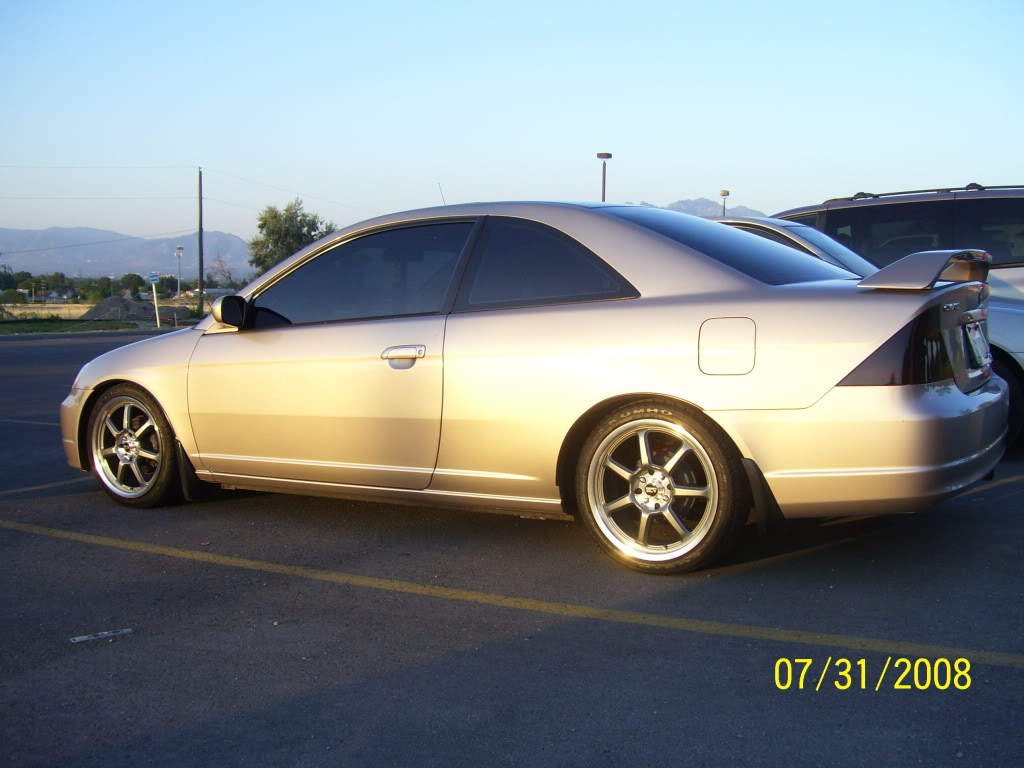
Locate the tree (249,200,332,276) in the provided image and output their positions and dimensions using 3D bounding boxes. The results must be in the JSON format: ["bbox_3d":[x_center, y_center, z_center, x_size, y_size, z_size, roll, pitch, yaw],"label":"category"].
[{"bbox_3d":[-15.898,-9.758,80.000,6.400,7.500,6.200,-1,5,0],"label":"tree"}]

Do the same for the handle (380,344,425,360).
[{"bbox_3d":[-0.411,-0.118,4.092,0.215,0.060,0.050,2,6,32],"label":"handle"}]

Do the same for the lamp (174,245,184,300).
[{"bbox_3d":[-39.552,-13.243,130.000,0.900,6.500,0.900,-1,5,0],"label":"lamp"}]

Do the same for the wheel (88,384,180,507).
[{"bbox_3d":[-1.704,0.281,5.077,0.598,0.598,0.210,2,6,33],"label":"wheel"}]

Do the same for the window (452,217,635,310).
[{"bbox_3d":[0.150,-0.446,3.900,0.760,0.400,0.070,2,-18,32],"label":"window"}]

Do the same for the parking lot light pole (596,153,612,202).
[{"bbox_3d":[4.342,-7.103,51.299,0.600,7.300,0.600,1,5,20],"label":"parking lot light pole"}]

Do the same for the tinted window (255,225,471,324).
[{"bbox_3d":[-0.617,-0.433,4.381,1.000,0.440,0.070,2,-18,32],"label":"tinted window"}]

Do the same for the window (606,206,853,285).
[{"bbox_3d":[0.870,-0.548,4.229,0.860,0.110,1.200,26,18,28],"label":"window"}]

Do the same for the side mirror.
[{"bbox_3d":[-1.168,-0.300,4.506,0.115,0.130,0.185,2,6,32],"label":"side mirror"}]

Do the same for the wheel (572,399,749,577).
[{"bbox_3d":[0.510,0.341,3.679,0.598,0.598,0.210,2,6,32],"label":"wheel"}]

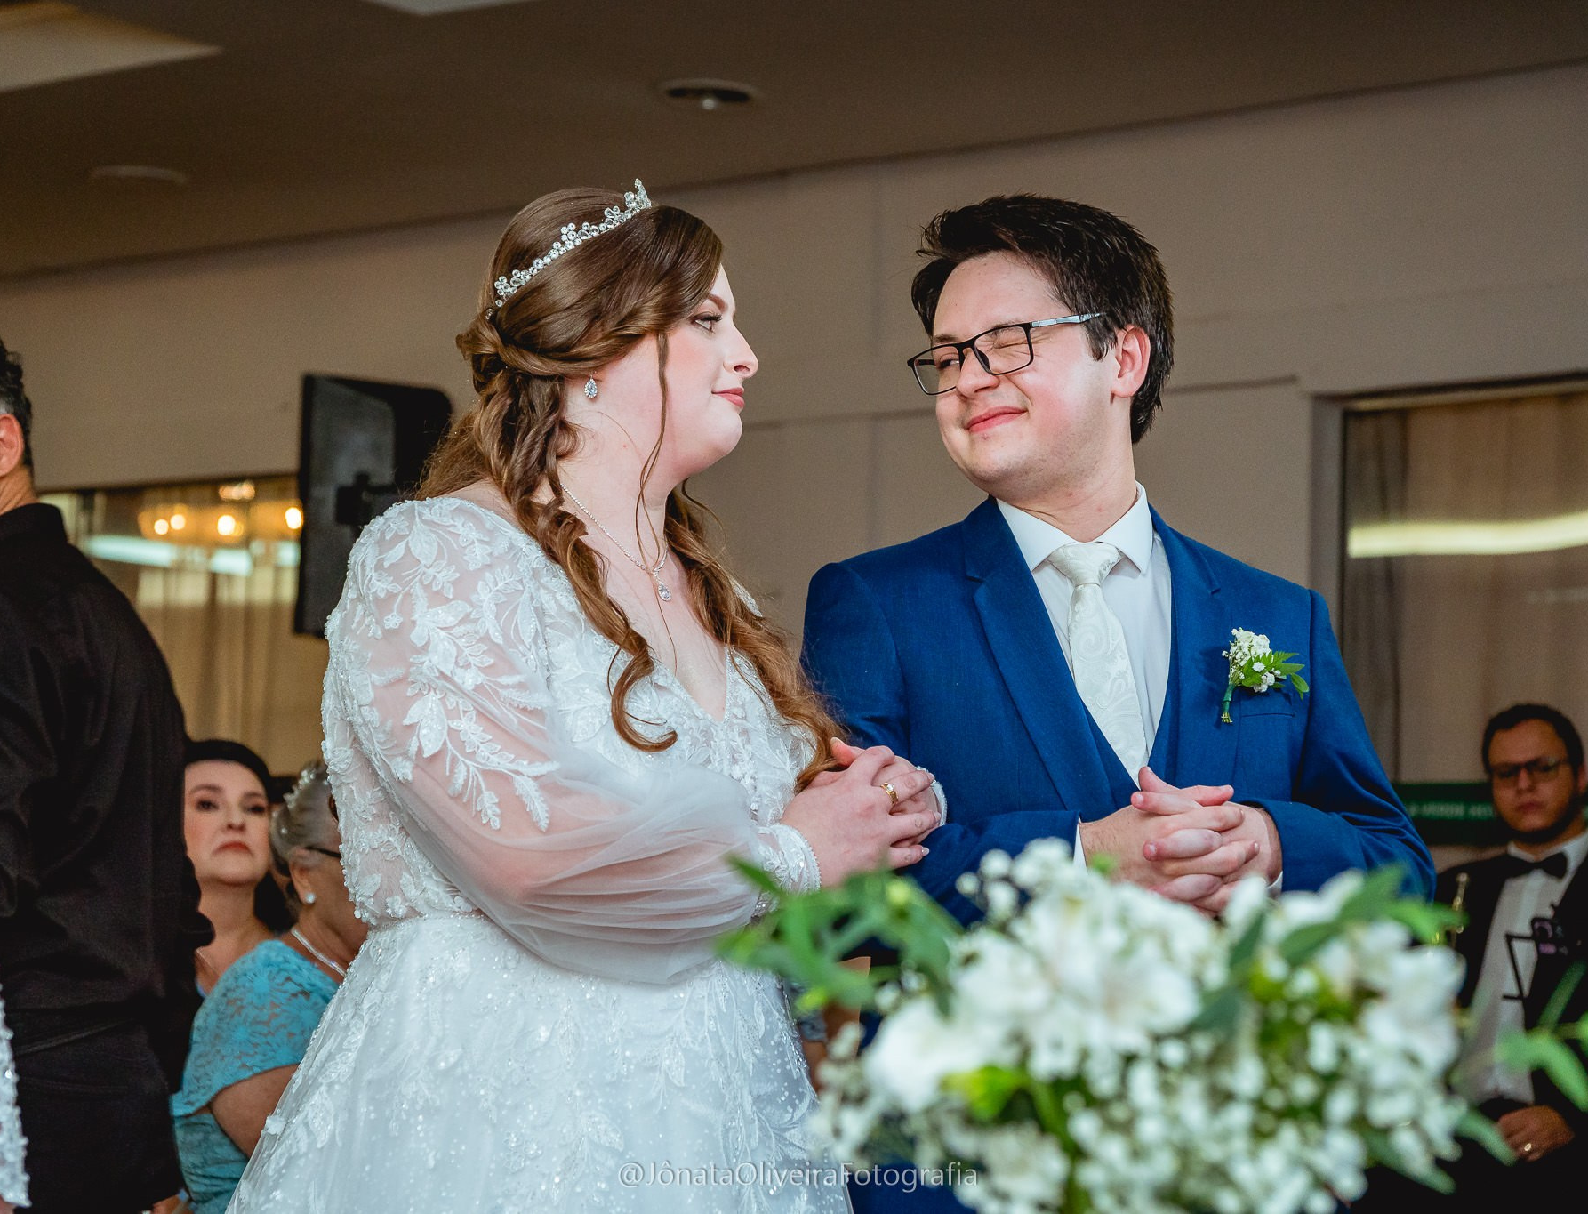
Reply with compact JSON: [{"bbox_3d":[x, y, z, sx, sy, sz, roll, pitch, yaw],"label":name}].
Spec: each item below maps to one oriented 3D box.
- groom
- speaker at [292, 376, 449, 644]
[{"bbox_3d":[0.255,0.535,3.050,0.540,1.770,0.380,3,-6,-20],"label":"groom"},{"bbox_3d":[-0.868,-0.208,7.950,0.310,0.550,0.340,-1,-6,20],"label":"speaker"}]

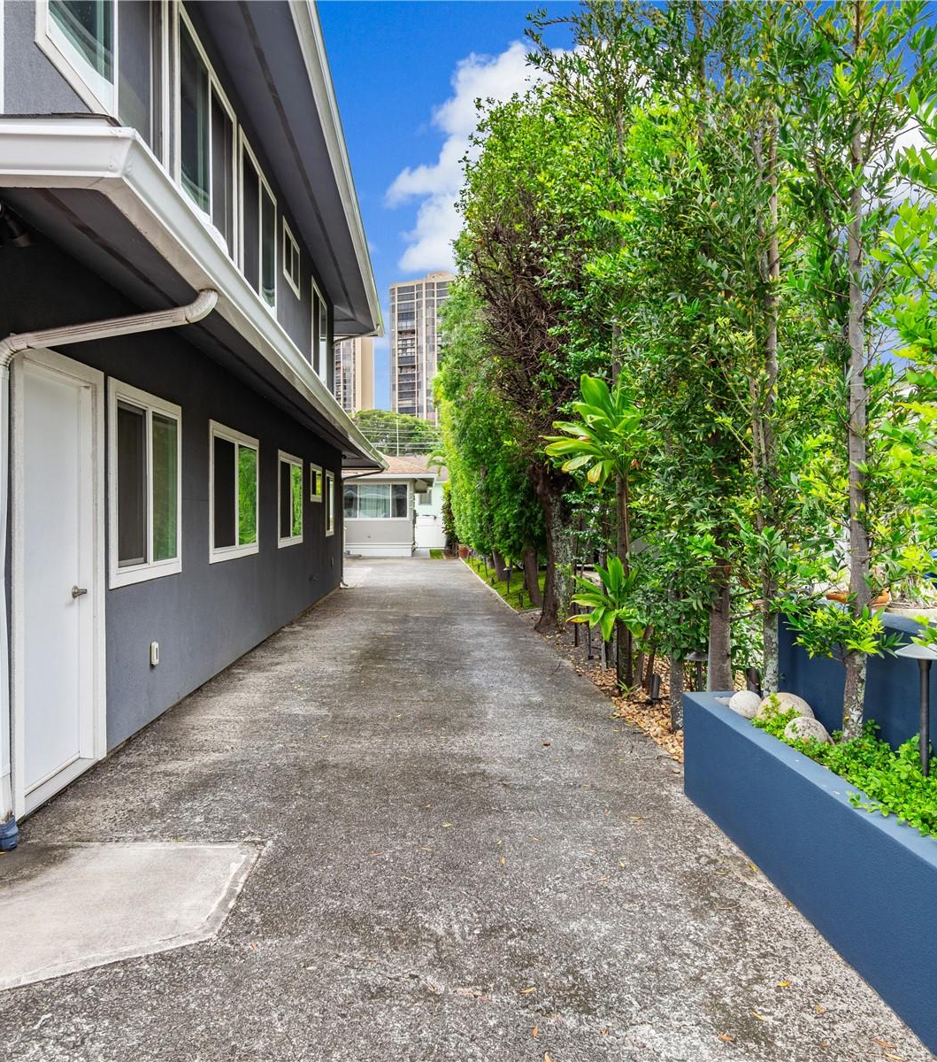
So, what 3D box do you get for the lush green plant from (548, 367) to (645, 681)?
[{"bbox_3d":[1.038,0.009,6.583,0.800,2.500,0.800,0,1,-3],"label":"lush green plant"}]

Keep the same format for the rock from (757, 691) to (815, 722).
[{"bbox_3d":[1.444,0.827,3.719,0.245,0.190,0.235,0,1,-3],"label":"rock"}]

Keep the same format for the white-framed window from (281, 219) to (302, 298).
[{"bbox_3d":[-2.437,-3.739,11.336,0.060,0.755,1.413,0,1,-3],"label":"white-framed window"}]

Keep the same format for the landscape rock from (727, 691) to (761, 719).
[{"bbox_3d":[1.315,0.835,3.893,0.156,0.145,0.155,0,1,-3],"label":"landscape rock"}]

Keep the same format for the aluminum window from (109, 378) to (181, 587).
[{"bbox_3d":[-2.142,-0.297,5.515,0.060,1.250,1.434,0,1,-3],"label":"aluminum window"}]

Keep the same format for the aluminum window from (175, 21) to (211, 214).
[{"bbox_3d":[-2.205,-3.279,6.567,0.060,1.265,0.976,0,1,-3],"label":"aluminum window"}]

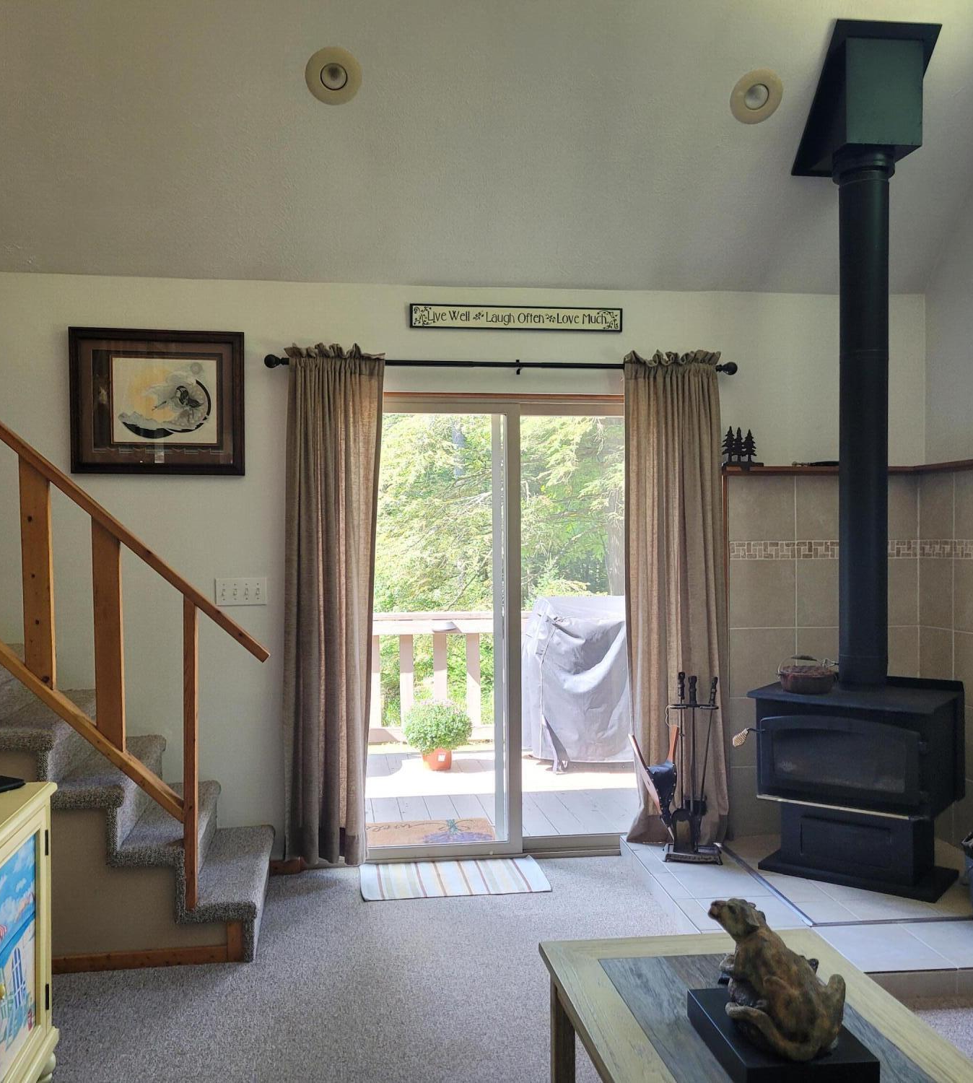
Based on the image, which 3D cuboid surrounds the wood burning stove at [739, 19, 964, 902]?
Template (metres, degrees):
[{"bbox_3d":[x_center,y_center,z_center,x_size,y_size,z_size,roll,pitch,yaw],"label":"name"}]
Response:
[{"bbox_3d":[1.460,-0.339,4.228,0.720,3.280,0.740,0,0,39],"label":"wood burning stove"}]

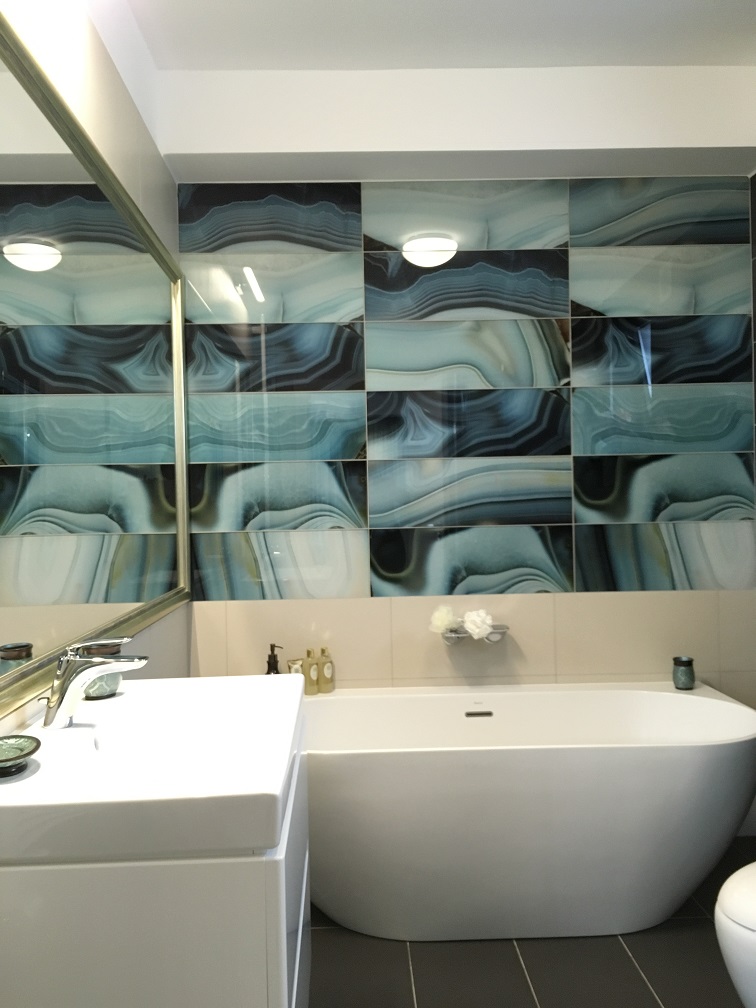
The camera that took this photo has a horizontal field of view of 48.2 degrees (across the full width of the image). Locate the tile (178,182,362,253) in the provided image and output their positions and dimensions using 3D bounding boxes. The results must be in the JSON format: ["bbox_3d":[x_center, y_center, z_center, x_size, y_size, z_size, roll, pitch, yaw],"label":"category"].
[{"bbox_3d":[-0.385,-1.031,3.054,0.658,0.249,0.010,-1,1,-1],"label":"tile"}]

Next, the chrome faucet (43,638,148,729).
[{"bbox_3d":[-0.534,0.336,1.599,0.195,0.165,0.052,-1,1,-1],"label":"chrome faucet"}]

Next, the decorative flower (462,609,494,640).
[{"bbox_3d":[0.357,0.428,2.998,0.102,0.105,0.095,-1,1,-1],"label":"decorative flower"}]

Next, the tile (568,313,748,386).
[{"bbox_3d":[1.036,-0.558,3.081,0.663,0.249,0.010,-1,1,-1],"label":"tile"}]

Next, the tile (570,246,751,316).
[{"bbox_3d":[1.036,-0.815,3.102,0.672,0.250,0.012,-1,0,-1],"label":"tile"}]

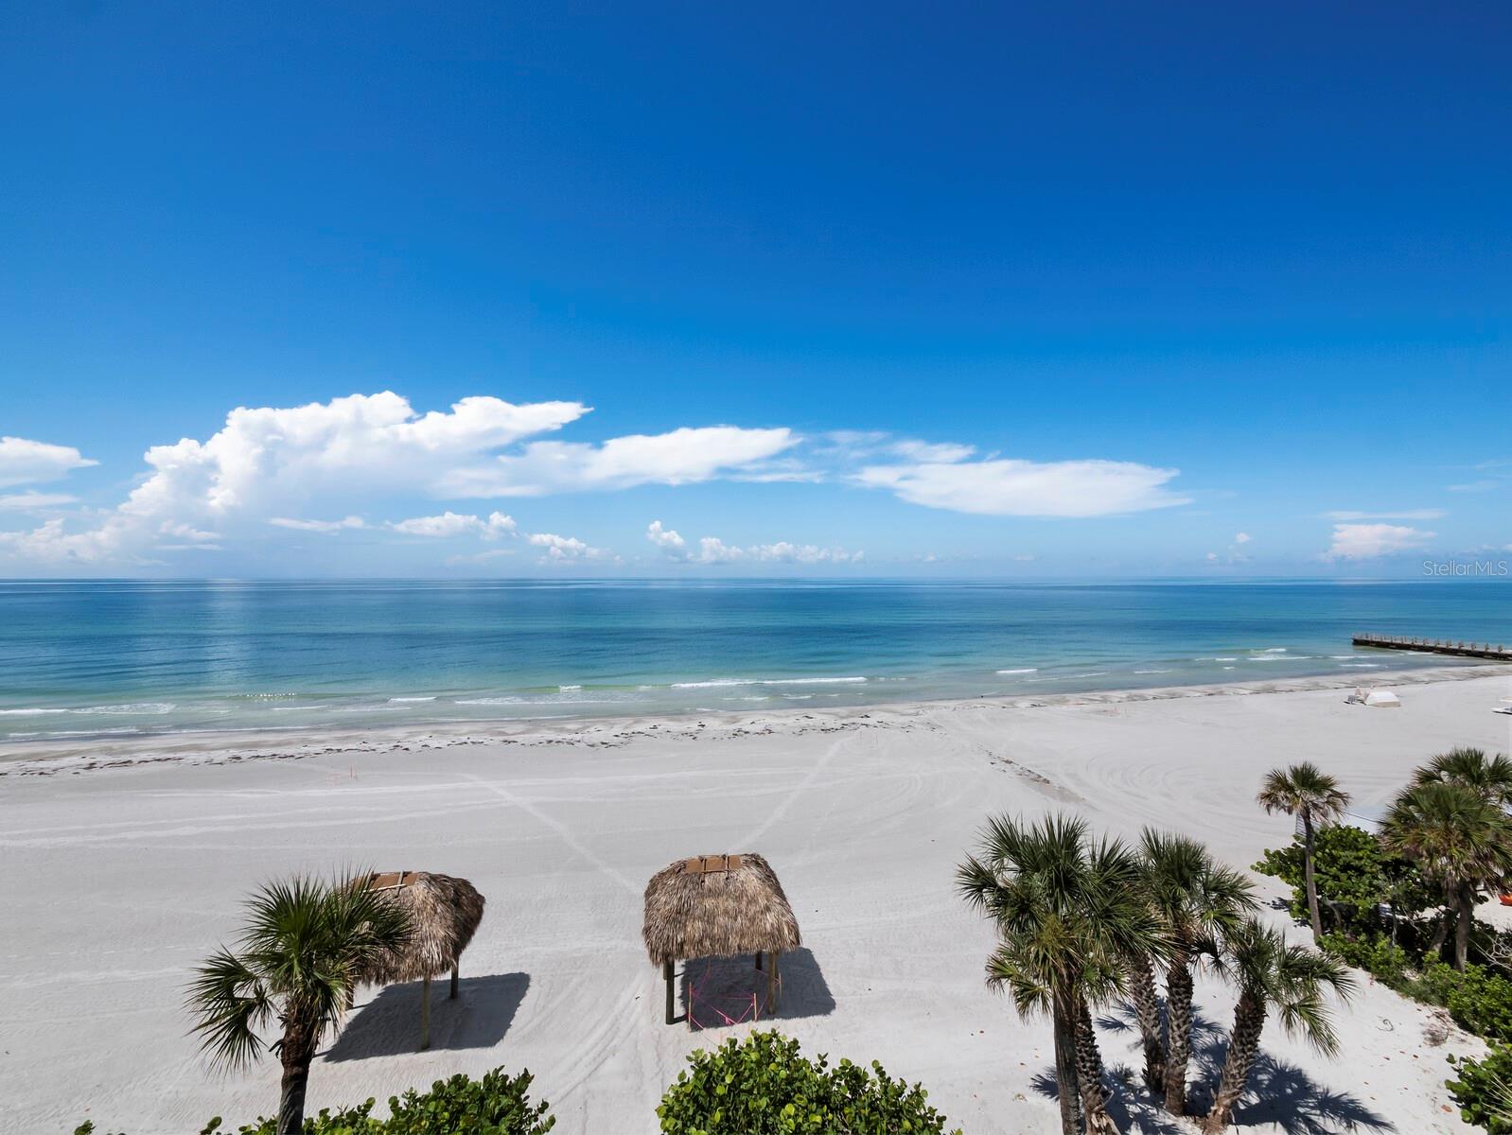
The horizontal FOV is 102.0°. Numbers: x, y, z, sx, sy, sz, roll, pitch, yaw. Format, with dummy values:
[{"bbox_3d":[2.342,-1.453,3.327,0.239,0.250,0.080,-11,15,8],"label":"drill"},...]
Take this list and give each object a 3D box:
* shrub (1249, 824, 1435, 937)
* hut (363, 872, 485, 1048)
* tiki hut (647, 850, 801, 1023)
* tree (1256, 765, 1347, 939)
[{"bbox_3d":[20.061,10.306,20.694,4.800,3.350,4.300,0,-1,0],"label":"shrub"},{"bbox_3d":[-9.570,9.978,15.881,4.000,3.830,2.900,0,-1,-7],"label":"hut"},{"bbox_3d":[-1.084,10.000,17.057,4.000,3.830,2.900,0,-1,-8],"label":"tiki hut"},{"bbox_3d":[17.345,9.078,19.172,2.300,5.550,2.300,0,-1,0],"label":"tree"}]

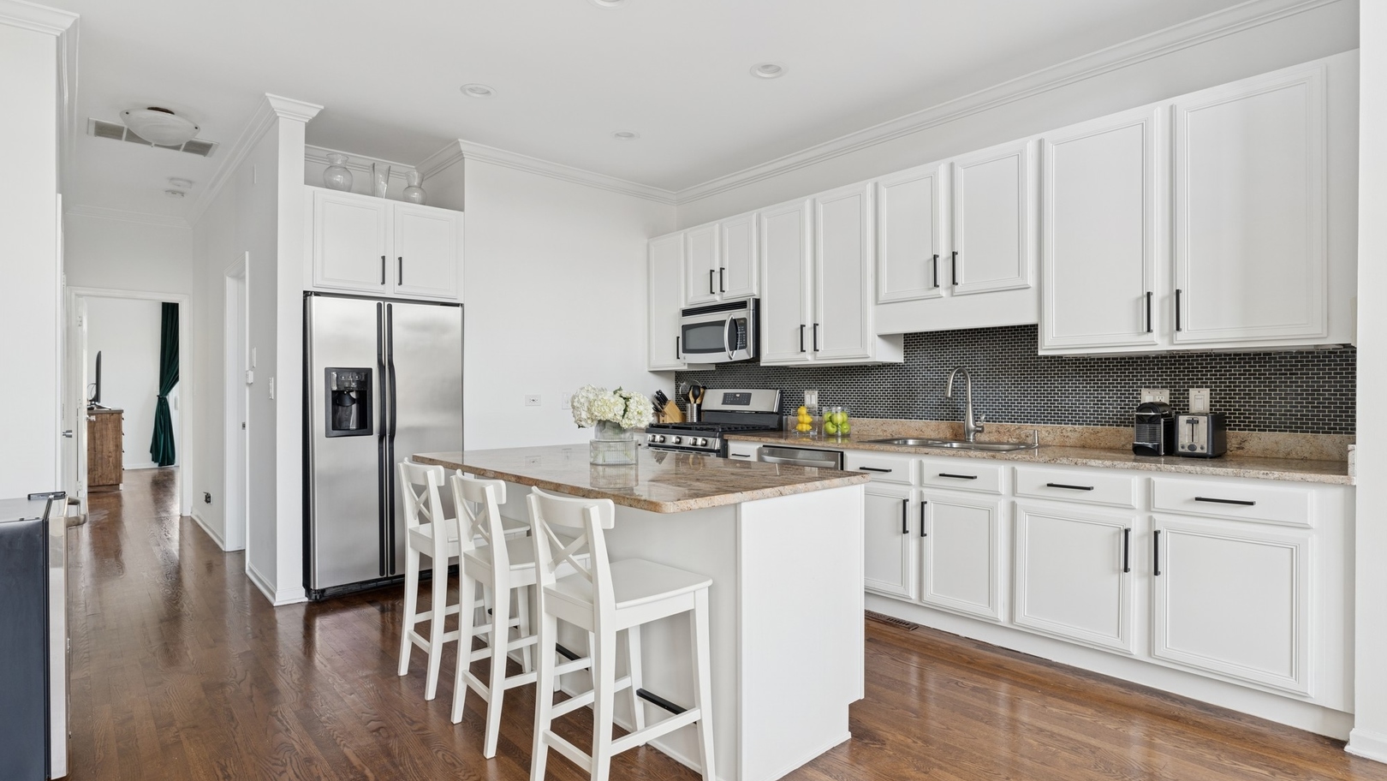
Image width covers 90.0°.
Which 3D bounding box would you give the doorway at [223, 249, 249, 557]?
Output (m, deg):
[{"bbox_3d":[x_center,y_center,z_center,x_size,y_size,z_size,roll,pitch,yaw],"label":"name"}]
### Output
[{"bbox_3d":[-3.200,0.160,4.940,0.140,2.090,0.870,0,0,-42],"label":"doorway"}]

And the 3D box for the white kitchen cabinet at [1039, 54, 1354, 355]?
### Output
[{"bbox_3d":[2.141,-0.701,3.024,0.345,1.064,1.113,0,0,-42],"label":"white kitchen cabinet"}]

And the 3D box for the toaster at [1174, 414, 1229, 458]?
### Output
[{"bbox_3d":[2.199,0.194,2.998,0.255,0.192,0.145,0,0,-45],"label":"toaster"}]

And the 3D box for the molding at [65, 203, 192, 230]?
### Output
[{"bbox_3d":[-5.161,-1.586,6.382,0.903,0.082,0.085,0,0,-42],"label":"molding"}]

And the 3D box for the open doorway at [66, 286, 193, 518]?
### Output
[{"bbox_3d":[-5.228,0.144,6.453,0.891,2.122,0.150,0,0,-42],"label":"open doorway"}]

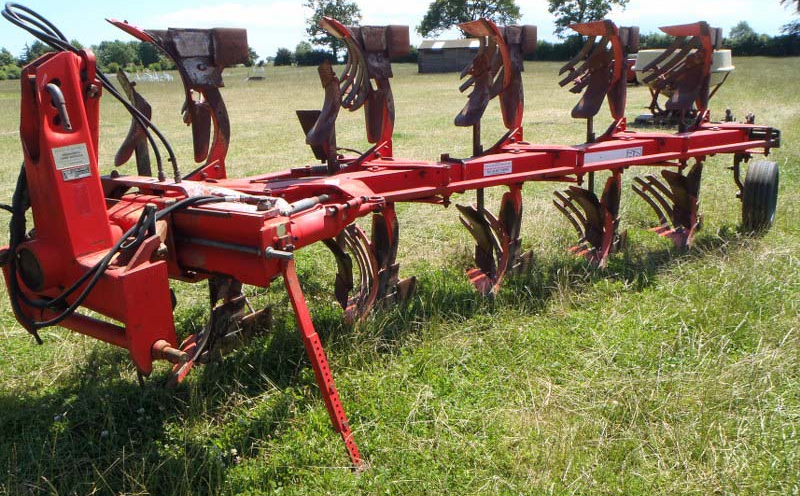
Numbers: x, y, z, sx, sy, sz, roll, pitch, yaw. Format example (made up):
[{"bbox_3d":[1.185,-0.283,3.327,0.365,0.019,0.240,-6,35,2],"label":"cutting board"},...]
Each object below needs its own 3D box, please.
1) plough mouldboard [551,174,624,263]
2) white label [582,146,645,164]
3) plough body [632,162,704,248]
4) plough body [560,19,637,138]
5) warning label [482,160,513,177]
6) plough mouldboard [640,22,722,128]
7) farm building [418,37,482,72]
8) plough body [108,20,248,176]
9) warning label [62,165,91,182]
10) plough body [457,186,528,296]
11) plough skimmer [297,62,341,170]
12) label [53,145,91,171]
[{"bbox_3d":[1.412,-0.275,5.014,0.620,0.690,0.850,8,18,32],"label":"plough mouldboard"},{"bbox_3d":[1.371,-0.594,4.155,0.505,0.071,0.004,-10,17,-26],"label":"white label"},{"bbox_3d":[2.269,-0.445,5.501,0.620,0.690,0.850,8,18,32],"label":"plough body"},{"bbox_3d":[1.369,-1.258,4.703,0.627,0.686,0.823,8,18,32],"label":"plough body"},{"bbox_3d":[0.632,-0.512,4.180,0.226,0.078,0.006,-11,16,-29],"label":"warning label"},{"bbox_3d":[2.222,-1.416,5.250,0.610,0.760,0.850,8,18,32],"label":"plough mouldboard"},{"bbox_3d":[4.460,-14.750,49.429,5.600,2.420,3.000,2,17,13],"label":"farm building"},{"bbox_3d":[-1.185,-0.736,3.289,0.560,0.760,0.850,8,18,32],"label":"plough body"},{"bbox_3d":[-1.119,-0.260,2.246,0.004,0.037,0.101,8,21,32],"label":"warning label"},{"bbox_3d":[0.569,-0.111,4.495,0.627,0.686,0.823,8,18,32],"label":"plough body"},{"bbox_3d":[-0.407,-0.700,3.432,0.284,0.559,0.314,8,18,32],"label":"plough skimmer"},{"bbox_3d":[-1.127,-0.314,2.223,0.004,0.074,0.123,8,20,32],"label":"label"}]

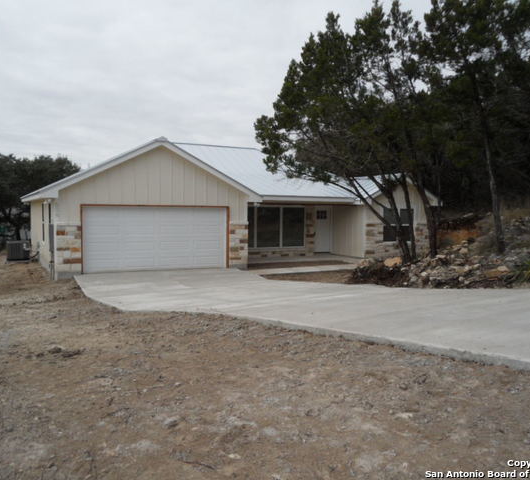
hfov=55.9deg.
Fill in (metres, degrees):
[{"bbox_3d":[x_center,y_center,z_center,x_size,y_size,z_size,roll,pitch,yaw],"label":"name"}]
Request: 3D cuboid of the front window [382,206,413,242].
[{"bbox_3d":[6.395,-0.711,23.929,1.960,1.580,0.120,-1,2,-28],"label":"front window"}]

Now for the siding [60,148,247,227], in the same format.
[{"bbox_3d":[-3.475,-1.820,16.653,6.490,2.660,0.150,-1,2,-28],"label":"siding"}]

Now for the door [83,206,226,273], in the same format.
[{"bbox_3d":[-3.527,-0.036,16.720,4.880,2.130,0.100,-1,2,-28],"label":"door"}]

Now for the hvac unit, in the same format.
[{"bbox_3d":[-10.789,0.464,21.865,0.780,0.900,0.800,-1,2,-28],"label":"hvac unit"}]

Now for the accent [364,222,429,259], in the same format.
[{"bbox_3d":[6.393,0.024,23.939,4.100,1.590,0.200,-1,2,-28],"label":"accent"}]

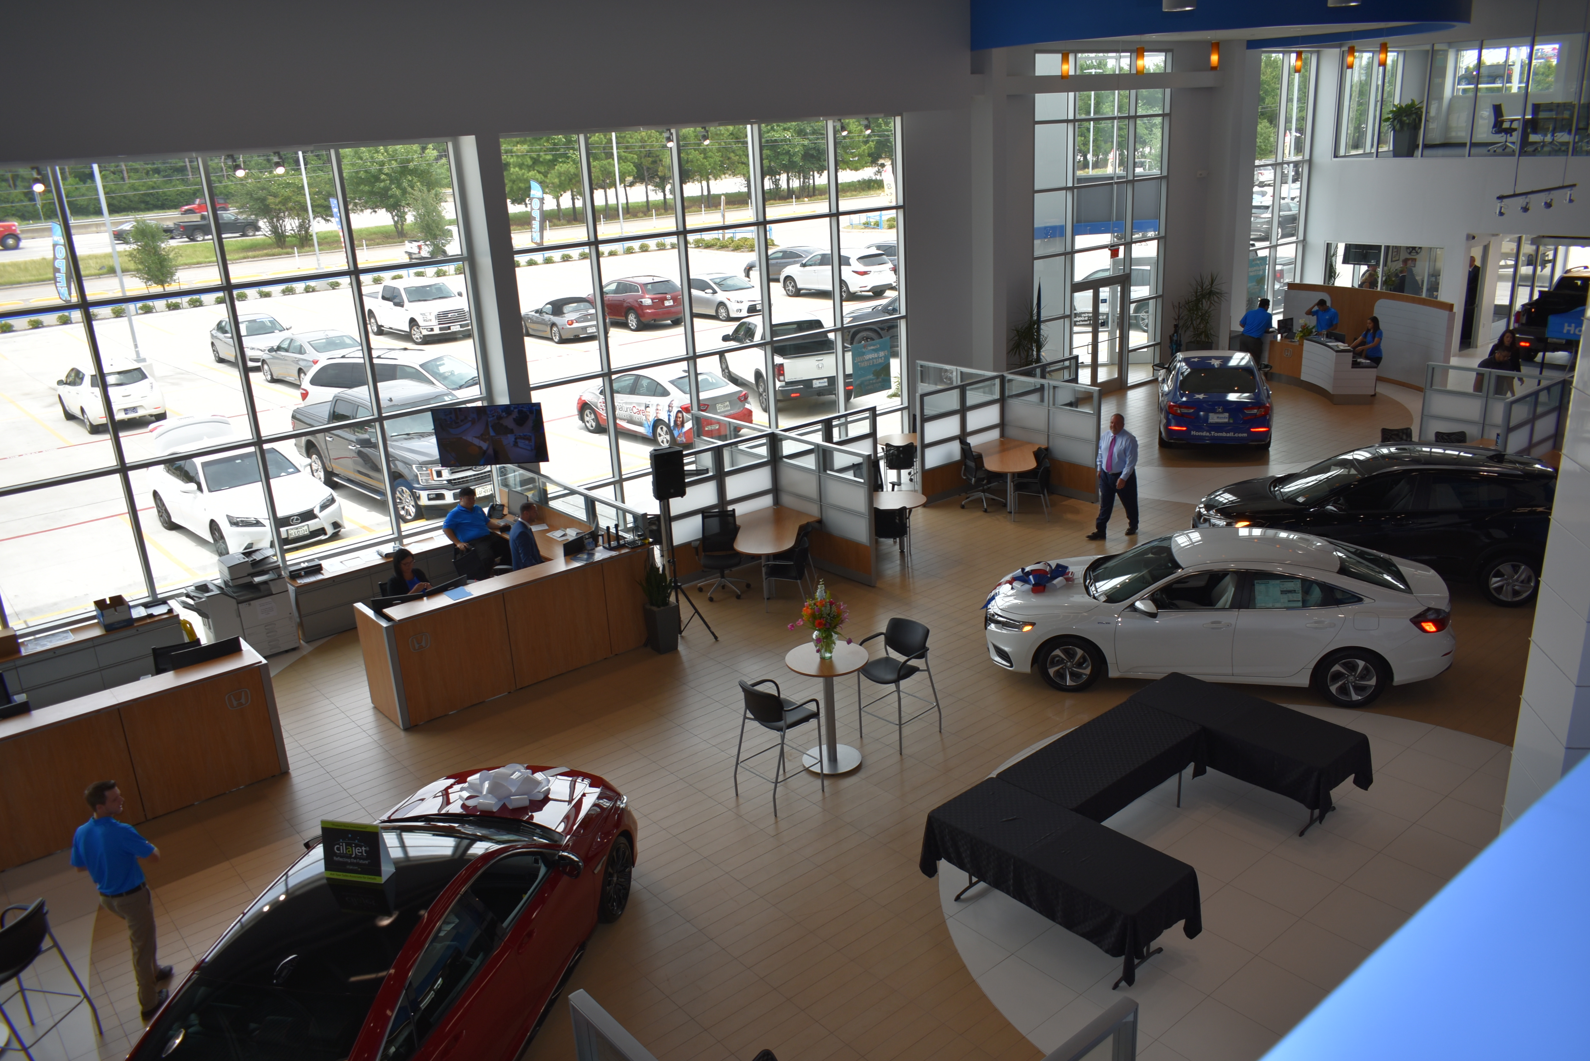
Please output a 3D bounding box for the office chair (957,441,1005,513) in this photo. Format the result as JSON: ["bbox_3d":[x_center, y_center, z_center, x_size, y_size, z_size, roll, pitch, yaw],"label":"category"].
[{"bbox_3d":[2.833,-0.877,18.223,0.660,1.020,0.660,-8,19,-13],"label":"office chair"}]

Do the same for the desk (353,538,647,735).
[{"bbox_3d":[-3.133,1.050,13.470,3.200,1.150,0.860,-17,23,-37],"label":"desk"}]

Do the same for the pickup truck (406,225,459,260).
[{"bbox_3d":[-19.618,-16.818,69.525,2.000,1.920,5.800,15,25,43],"label":"pickup truck"}]

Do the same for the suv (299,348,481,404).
[{"bbox_3d":[-8.394,-3.059,26.500,4.850,1.750,1.900,2,19,16],"label":"suv"}]

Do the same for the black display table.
[{"bbox_3d":[1.905,2.598,8.800,0.790,0.745,1.850,-17,23,-36],"label":"black display table"}]

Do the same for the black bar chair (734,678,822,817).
[{"bbox_3d":[-0.154,1.853,10.599,0.600,1.120,0.590,-19,24,-38],"label":"black bar chair"}]

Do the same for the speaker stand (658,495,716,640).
[{"bbox_3d":[-1.400,0.424,14.311,0.840,1.760,0.770,-3,18,2],"label":"speaker stand"}]

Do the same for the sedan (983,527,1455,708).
[{"bbox_3d":[4.388,0.778,12.662,4.660,1.410,1.840,1,19,13],"label":"sedan"}]

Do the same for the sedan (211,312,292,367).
[{"bbox_3d":[-16.775,-5.947,37.118,1.820,1.450,4.750,-18,24,-37],"label":"sedan"}]

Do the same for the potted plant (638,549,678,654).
[{"bbox_3d":[-1.554,0.825,13.691,0.380,1.150,0.380,-18,23,-36],"label":"potted plant"}]

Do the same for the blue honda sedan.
[{"bbox_3d":[7.843,-2.594,22.341,1.860,1.450,4.880,2,19,16],"label":"blue honda sedan"}]

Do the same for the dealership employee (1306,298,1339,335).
[{"bbox_3d":[11.039,-4.006,25.151,0.620,1.700,0.450,10,23,34],"label":"dealership employee"}]

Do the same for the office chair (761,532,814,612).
[{"bbox_3d":[-0.064,0.548,15.124,0.600,0.870,0.580,0,19,9],"label":"office chair"}]

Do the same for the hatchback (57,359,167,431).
[{"bbox_3d":[-17.218,-3.554,29.931,1.770,1.550,4.440,-18,23,-37],"label":"hatchback"}]

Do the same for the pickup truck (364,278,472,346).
[{"bbox_3d":[-12.947,-7.660,41.147,2.050,1.950,5.890,-18,23,-37],"label":"pickup truck"}]

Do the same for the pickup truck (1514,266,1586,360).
[{"bbox_3d":[18.255,-5.013,27.250,5.330,1.800,2.000,-20,25,-41],"label":"pickup truck"}]

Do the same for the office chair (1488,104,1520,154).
[{"bbox_3d":[16.904,-9.526,28.270,0.660,1.040,0.660,-17,23,-36],"label":"office chair"}]

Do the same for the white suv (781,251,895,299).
[{"bbox_3d":[1.557,-9.813,45.453,1.960,1.740,5.050,-20,25,-41],"label":"white suv"}]

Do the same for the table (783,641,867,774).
[{"bbox_3d":[0.326,1.683,11.157,0.765,1.055,0.765,-3,18,1],"label":"table"}]

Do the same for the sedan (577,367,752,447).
[{"bbox_3d":[-2.899,-2.821,25.734,1.800,1.460,4.670,-19,24,-40],"label":"sedan"}]

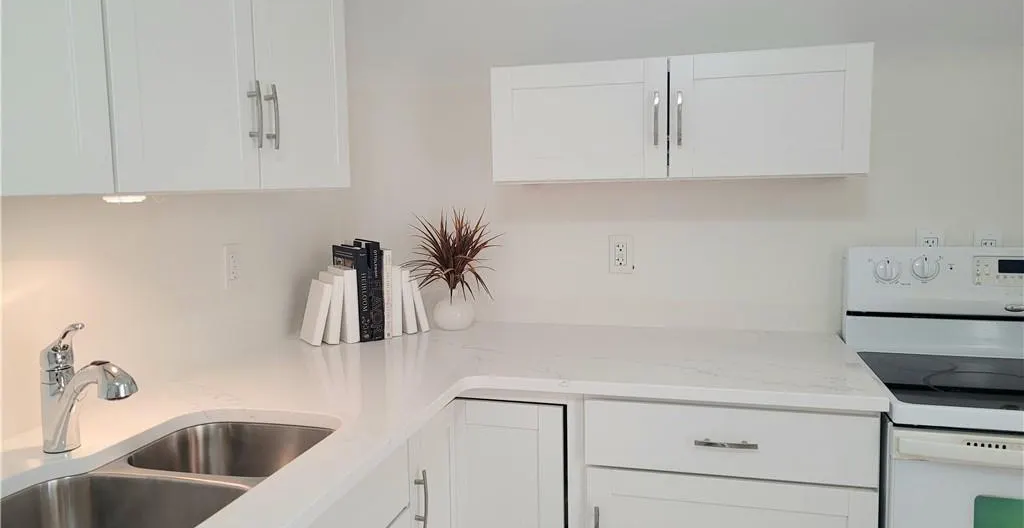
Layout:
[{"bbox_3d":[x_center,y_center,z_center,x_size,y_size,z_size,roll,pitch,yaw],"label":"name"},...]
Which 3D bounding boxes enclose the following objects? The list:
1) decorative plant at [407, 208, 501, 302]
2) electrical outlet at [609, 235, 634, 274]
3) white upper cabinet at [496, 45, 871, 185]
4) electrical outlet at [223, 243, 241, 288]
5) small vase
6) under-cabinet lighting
[{"bbox_3d":[-0.180,-0.025,2.283,0.270,0.275,0.245,1,7,14],"label":"decorative plant"},{"bbox_3d":[0.325,-0.026,2.283,0.072,0.115,0.008,1,7,14],"label":"electrical outlet"},{"bbox_3d":[0.431,-0.376,2.050,0.914,0.303,0.328,1,7,14],"label":"white upper cabinet"},{"bbox_3d":[-0.715,0.005,1.976,0.009,0.115,0.072,1,7,14],"label":"electrical outlet"},{"bbox_3d":[-0.176,0.144,2.314,0.125,0.108,0.125,-1,6,0],"label":"small vase"},{"bbox_3d":[-0.704,-0.119,1.397,0.072,0.018,0.072,1,7,14],"label":"under-cabinet lighting"}]

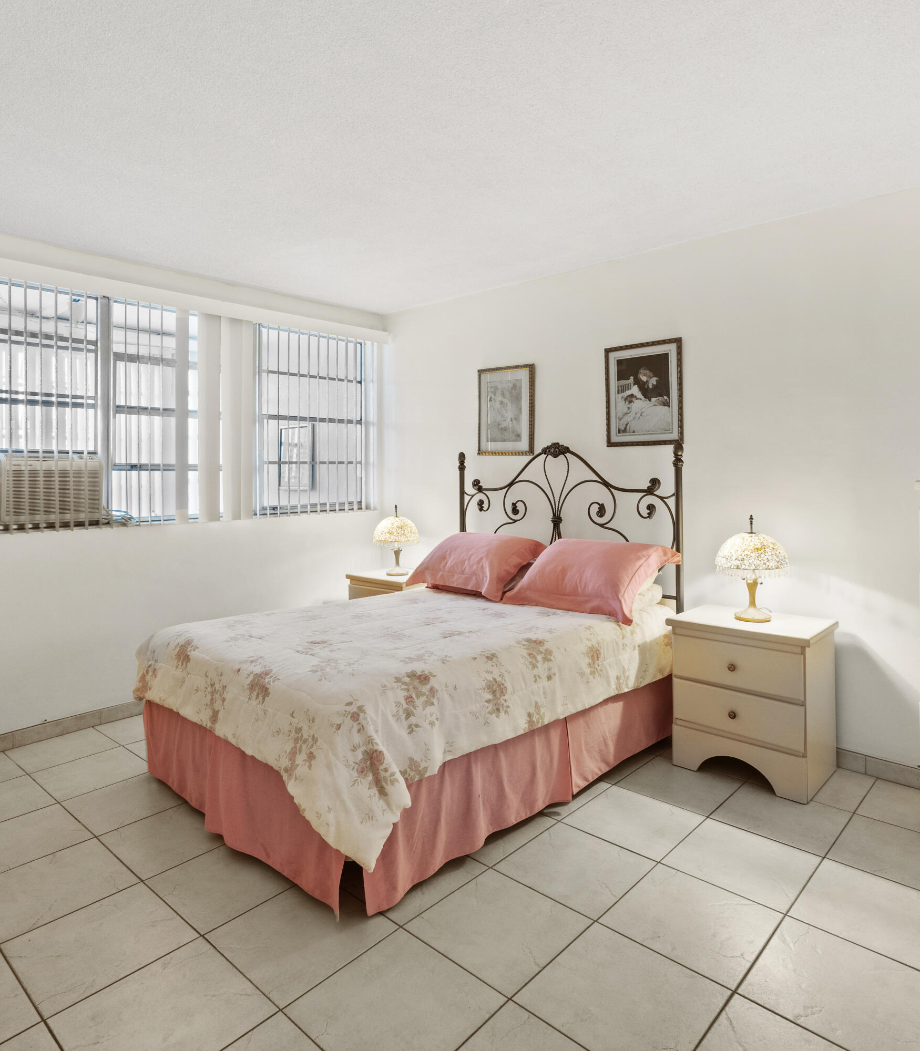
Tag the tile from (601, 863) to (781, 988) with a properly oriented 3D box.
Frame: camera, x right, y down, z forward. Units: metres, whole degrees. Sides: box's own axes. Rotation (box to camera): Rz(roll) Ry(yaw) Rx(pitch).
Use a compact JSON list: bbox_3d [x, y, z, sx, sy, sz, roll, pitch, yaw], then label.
[{"bbox_3d":[0.694,1.181,1.968,0.405,0.010,0.405,2,4,42],"label":"tile"}]

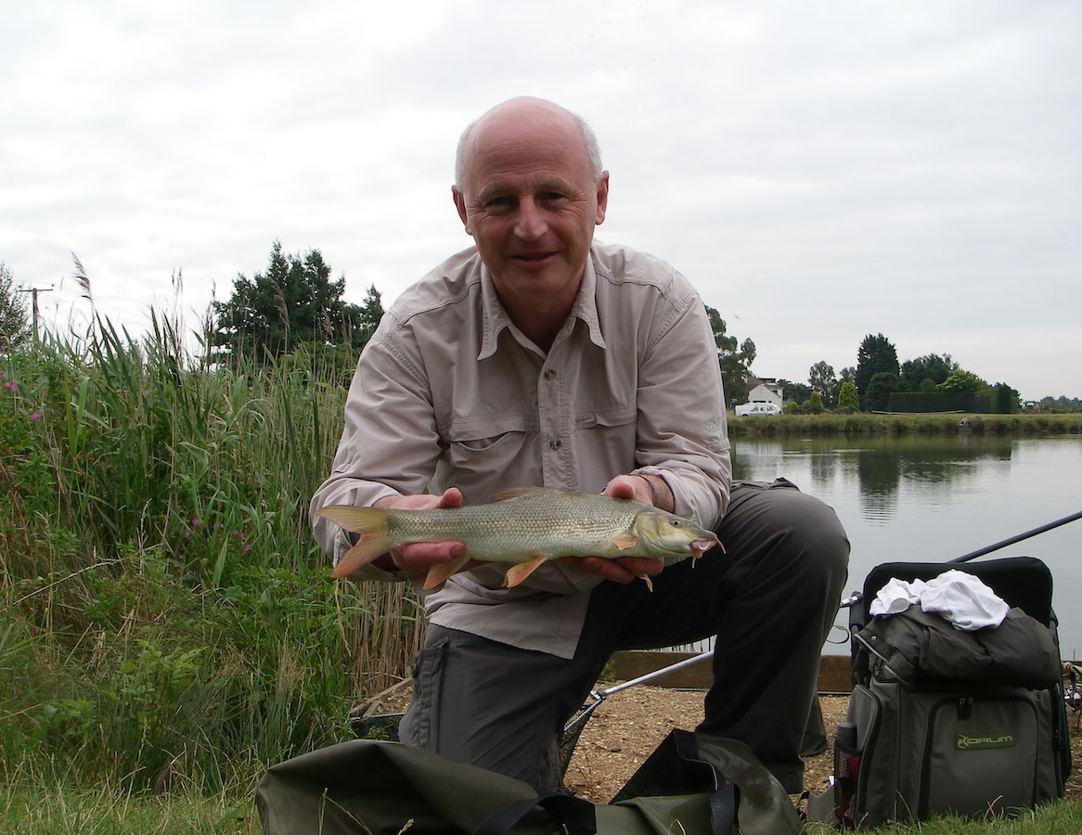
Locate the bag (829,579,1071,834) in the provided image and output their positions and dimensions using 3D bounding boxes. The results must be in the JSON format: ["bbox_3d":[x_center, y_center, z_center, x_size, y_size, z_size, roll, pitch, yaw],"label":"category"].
[{"bbox_3d":[0.782,0.550,2.360,0.390,0.380,0.240,0,0,-14],"label":"bag"}]

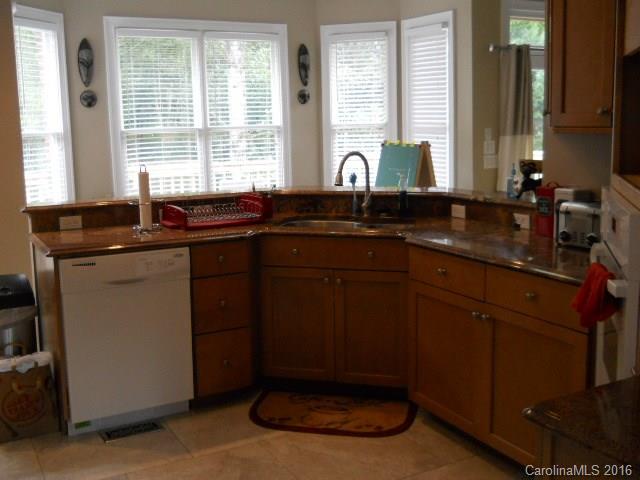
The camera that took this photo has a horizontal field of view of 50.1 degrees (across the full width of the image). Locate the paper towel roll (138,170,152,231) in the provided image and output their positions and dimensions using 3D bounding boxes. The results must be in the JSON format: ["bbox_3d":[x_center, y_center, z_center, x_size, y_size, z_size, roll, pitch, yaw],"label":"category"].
[{"bbox_3d":[-0.886,-0.206,3.466,0.064,0.310,0.064,0,9,0],"label":"paper towel roll"}]

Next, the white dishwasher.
[{"bbox_3d":[-1.032,0.442,3.449,0.600,0.865,0.600,-6,11,-30],"label":"white dishwasher"}]

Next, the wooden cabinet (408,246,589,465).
[{"bbox_3d":[0.966,0.471,3.064,0.600,0.825,1.000,-6,11,-31],"label":"wooden cabinet"}]

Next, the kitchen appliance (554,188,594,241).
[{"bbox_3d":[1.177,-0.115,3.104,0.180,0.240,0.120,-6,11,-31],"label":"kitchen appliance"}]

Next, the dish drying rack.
[{"bbox_3d":[-0.542,-0.164,3.725,0.520,0.140,0.350,-6,11,-32],"label":"dish drying rack"}]

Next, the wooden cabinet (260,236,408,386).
[{"bbox_3d":[0.140,0.342,3.853,0.770,0.825,0.600,2,10,12],"label":"wooden cabinet"}]

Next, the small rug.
[{"bbox_3d":[0.057,0.872,3.446,0.844,0.012,0.475,2,10,12],"label":"small rug"}]

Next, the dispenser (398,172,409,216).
[{"bbox_3d":[0.472,-0.240,3.851,0.065,0.245,0.055,2,10,12],"label":"dispenser"}]

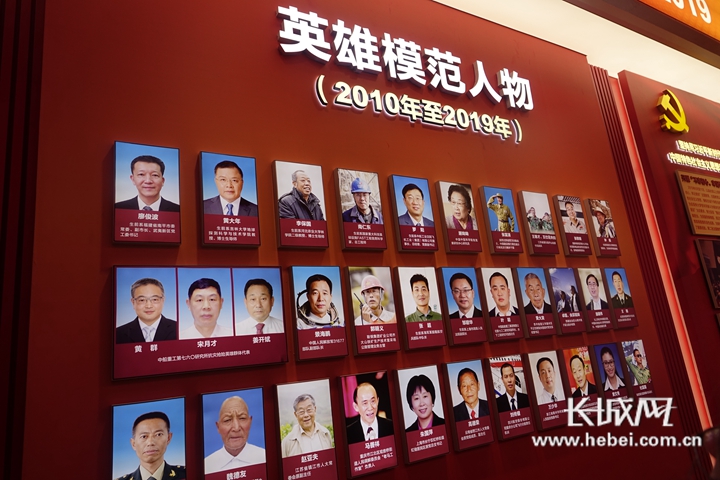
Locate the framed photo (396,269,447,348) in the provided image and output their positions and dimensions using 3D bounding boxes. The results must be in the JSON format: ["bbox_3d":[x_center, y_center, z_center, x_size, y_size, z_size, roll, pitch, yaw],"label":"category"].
[{"bbox_3d":[0.345,0.387,2.772,0.273,0.460,0.039,2,-15,-30],"label":"framed photo"}]

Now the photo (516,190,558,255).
[{"bbox_3d":[1.287,-0.121,3.474,0.273,0.460,0.039,2,-15,-30],"label":"photo"}]

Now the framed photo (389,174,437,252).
[{"bbox_3d":[0.323,-0.158,2.919,0.273,0.460,0.039,2,-15,-30],"label":"framed photo"}]

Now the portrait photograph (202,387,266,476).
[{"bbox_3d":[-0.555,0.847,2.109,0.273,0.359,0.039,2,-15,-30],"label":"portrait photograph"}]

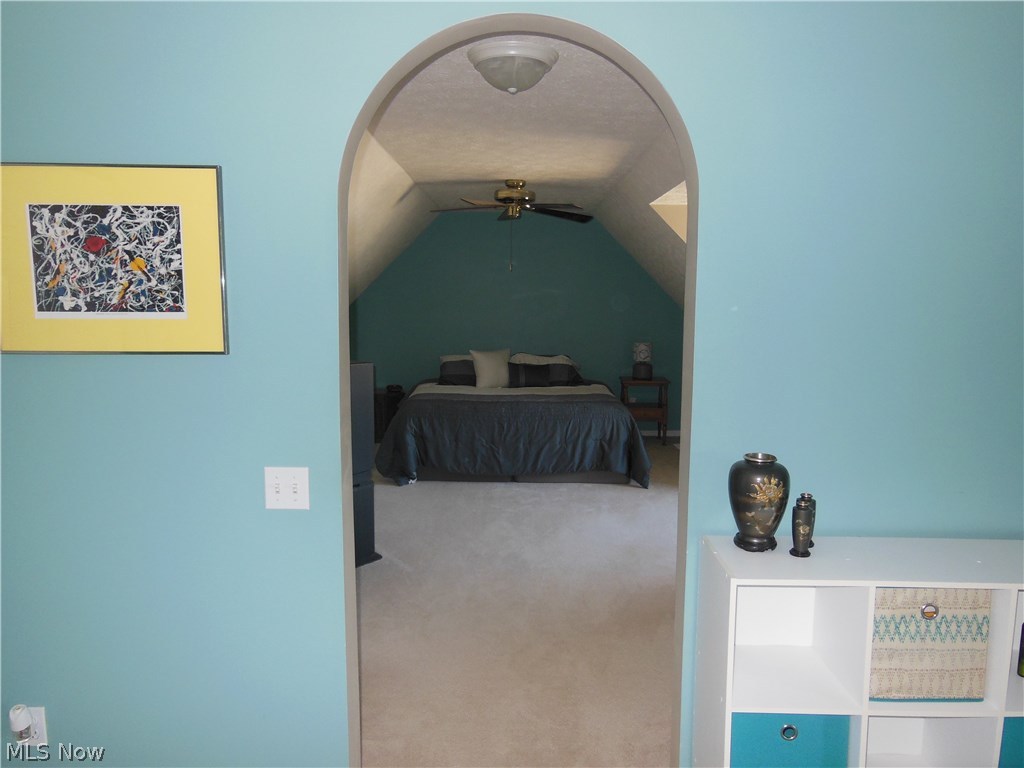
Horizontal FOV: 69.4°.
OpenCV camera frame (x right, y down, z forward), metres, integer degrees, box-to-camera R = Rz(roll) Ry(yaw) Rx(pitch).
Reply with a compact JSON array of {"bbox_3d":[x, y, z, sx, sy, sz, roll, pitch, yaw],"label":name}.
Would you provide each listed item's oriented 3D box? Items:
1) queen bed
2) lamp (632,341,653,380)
[{"bbox_3d":[0.030,0.224,7.050,2.250,0.990,2.140,0,7,1],"label":"queen bed"},{"bbox_3d":[1.382,-0.242,7.805,0.210,0.392,0.210,0,7,1],"label":"lamp"}]

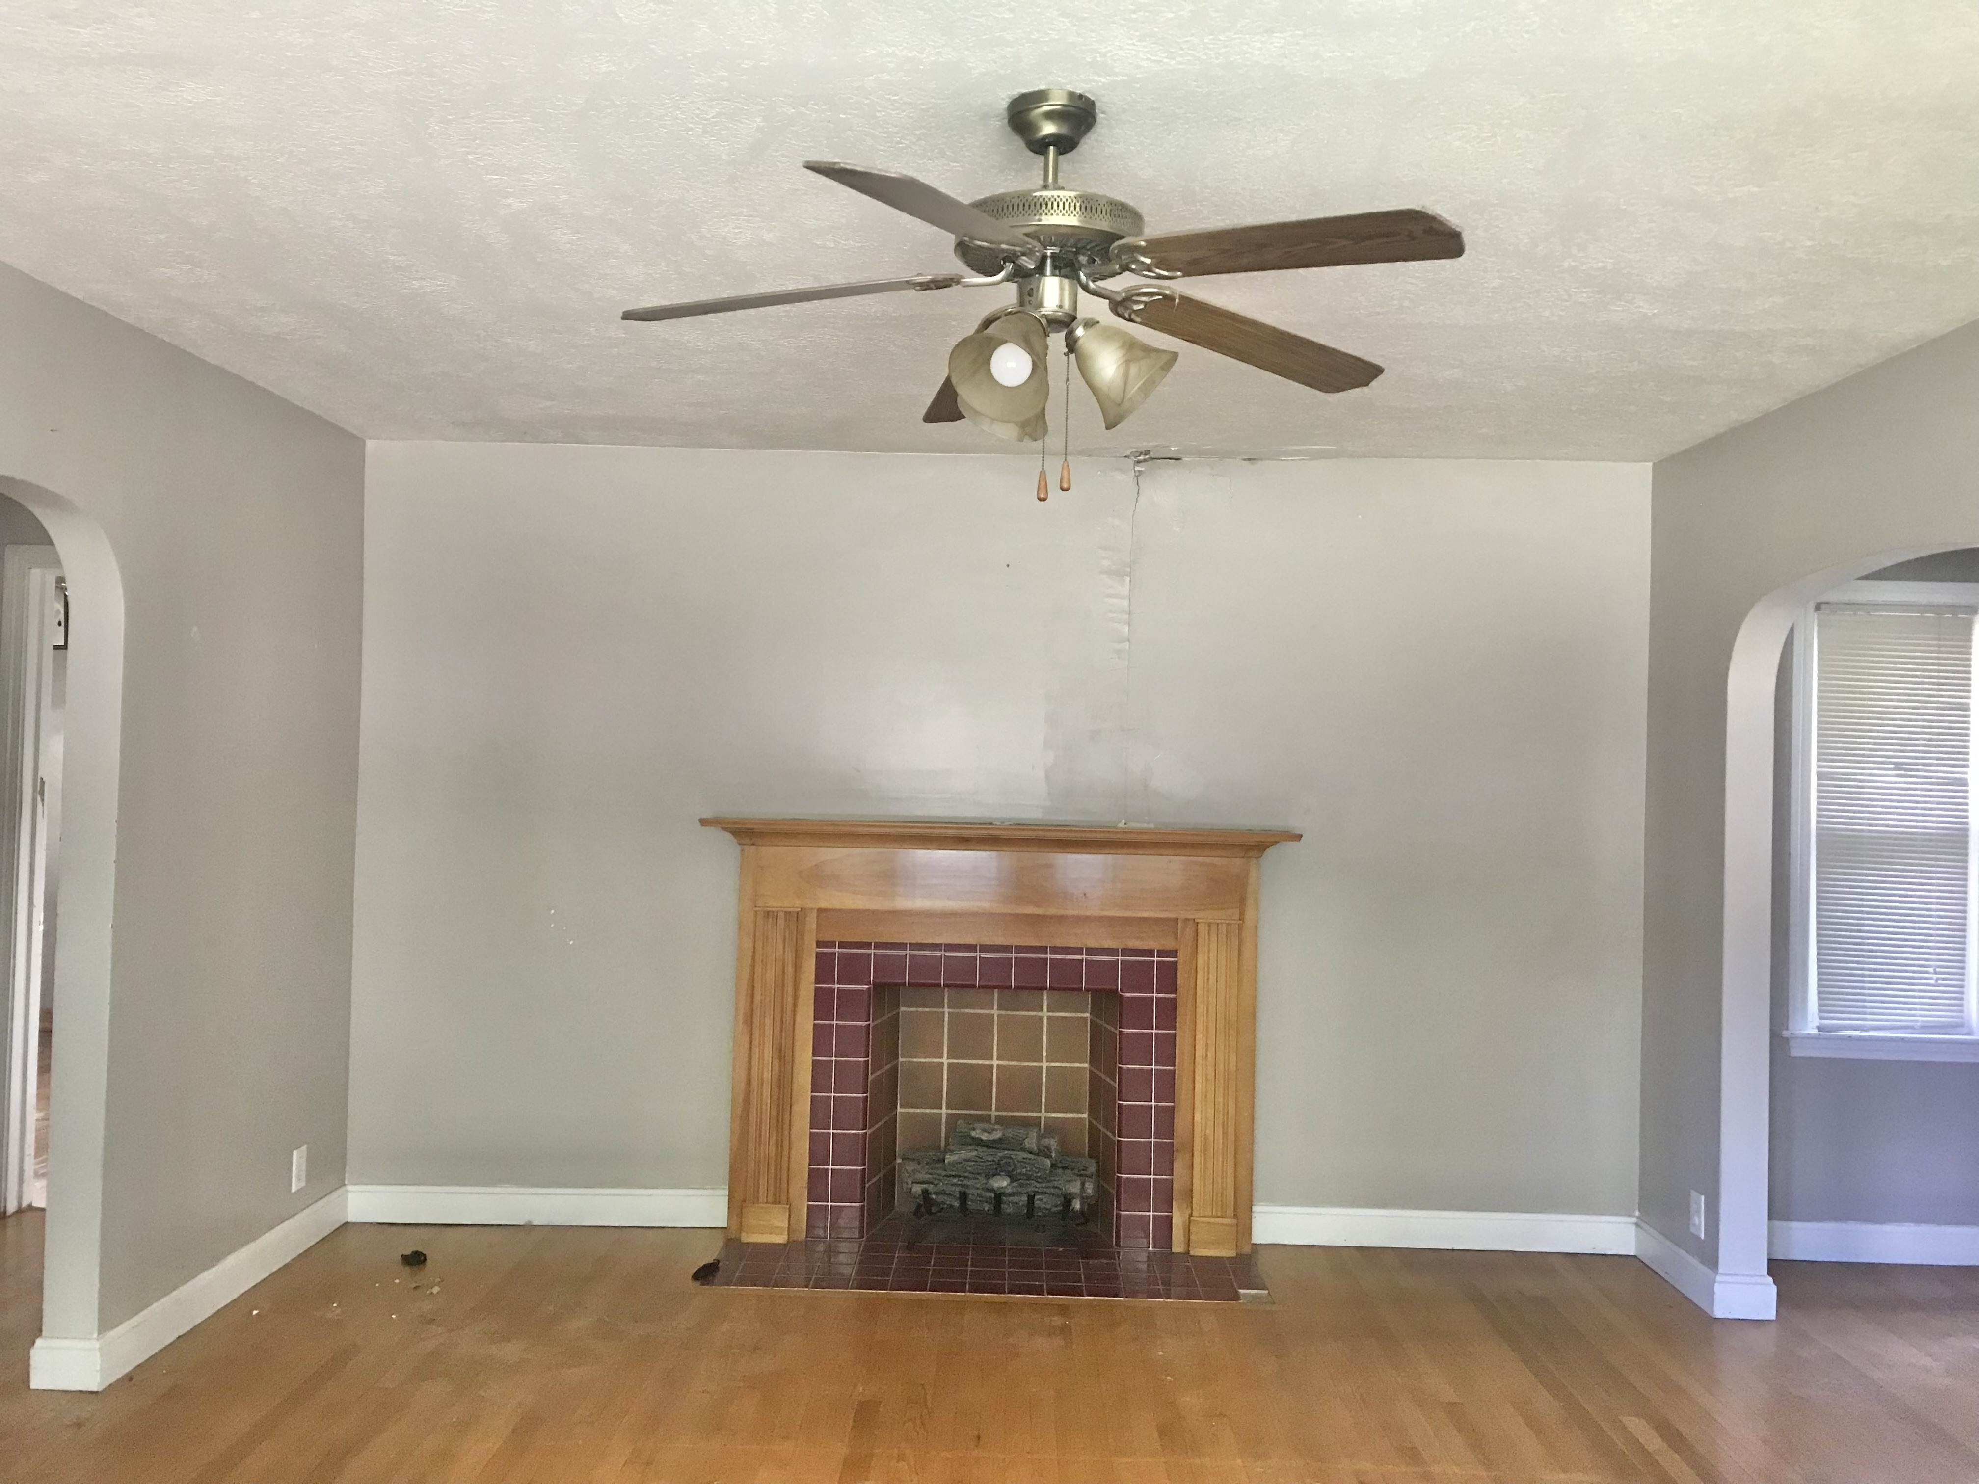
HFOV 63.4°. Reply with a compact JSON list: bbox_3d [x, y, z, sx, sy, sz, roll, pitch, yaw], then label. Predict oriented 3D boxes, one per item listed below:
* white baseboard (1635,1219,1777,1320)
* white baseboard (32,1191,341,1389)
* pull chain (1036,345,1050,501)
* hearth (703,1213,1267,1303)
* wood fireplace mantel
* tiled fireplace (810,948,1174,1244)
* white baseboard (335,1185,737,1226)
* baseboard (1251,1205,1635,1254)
[{"bbox_3d":[2.058,1.513,4.621,0.166,0.112,0.548,1,-1,1],"label":"white baseboard"},{"bbox_3d":[-2.073,1.415,4.283,0.162,0.112,1.338,1,-1,1],"label":"white baseboard"},{"bbox_3d":[0.081,-0.466,2.353,0.017,0.226,0.017,1,-1,1],"label":"pull chain"},{"bbox_3d":[0.006,1.519,4.766,1.594,0.022,0.740,1,-1,1],"label":"hearth"},{"bbox_3d":[0.021,0.886,4.838,1.783,1.275,0.221,1,-1,1],"label":"wood fireplace mantel"},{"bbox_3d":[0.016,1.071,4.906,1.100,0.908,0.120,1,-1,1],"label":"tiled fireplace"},{"bbox_3d":[-1.392,1.437,4.952,1.183,0.112,0.019,1,-1,1],"label":"white baseboard"},{"bbox_3d":[1.394,1.500,4.913,1.170,0.112,0.019,1,-1,1],"label":"baseboard"}]

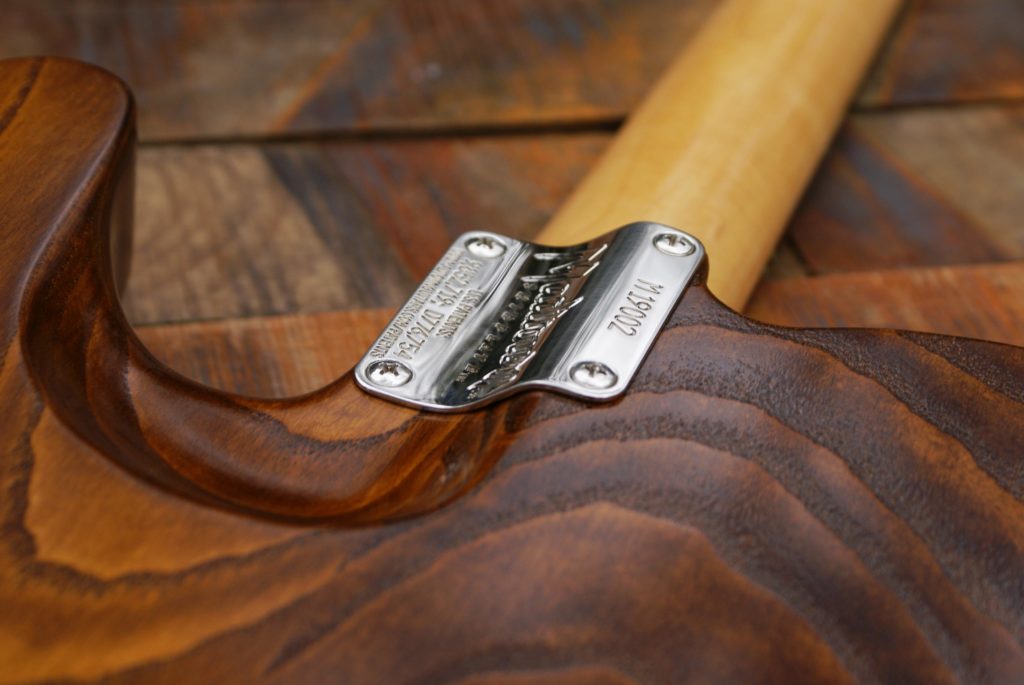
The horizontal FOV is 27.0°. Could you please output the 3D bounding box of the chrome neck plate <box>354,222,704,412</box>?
[{"bbox_3d":[0.004,-0.006,0.403,0.051,0.013,0.064,15,34,14],"label":"chrome neck plate"}]

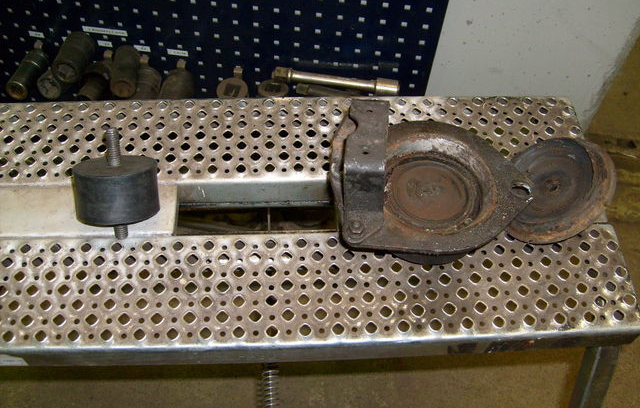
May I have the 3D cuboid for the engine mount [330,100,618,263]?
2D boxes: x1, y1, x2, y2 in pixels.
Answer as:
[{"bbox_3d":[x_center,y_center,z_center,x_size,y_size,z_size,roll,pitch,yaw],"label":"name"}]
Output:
[{"bbox_3d":[0.137,-0.024,0.576,0.254,0.058,0.146,-1,57,-3],"label":"engine mount"}]

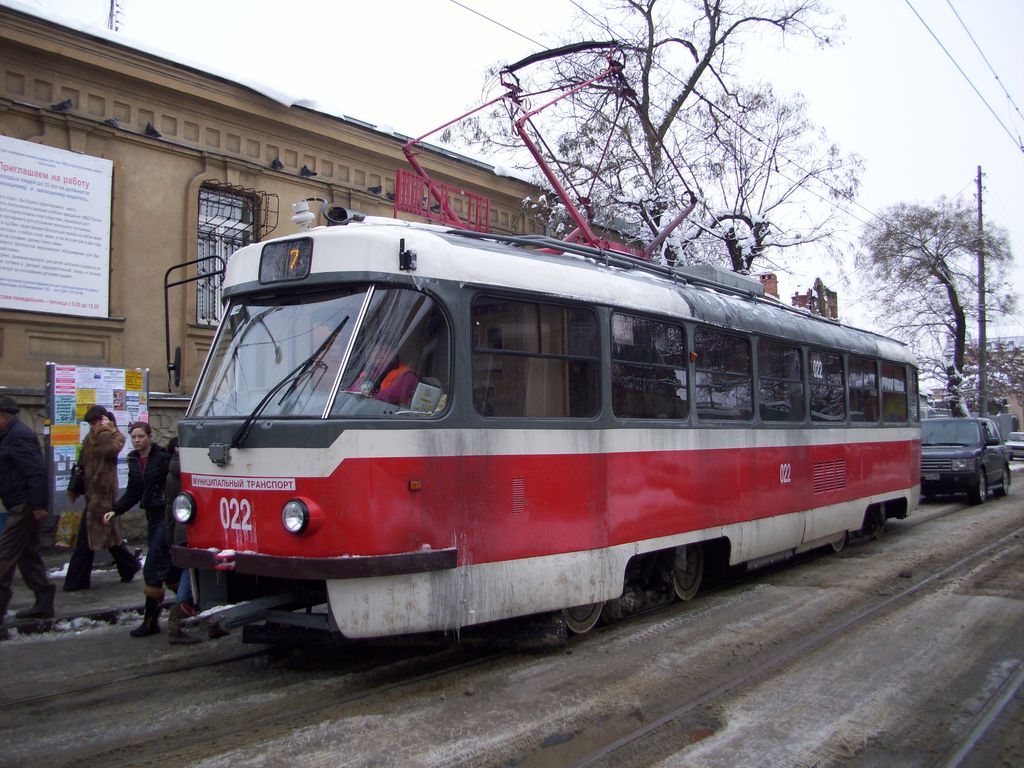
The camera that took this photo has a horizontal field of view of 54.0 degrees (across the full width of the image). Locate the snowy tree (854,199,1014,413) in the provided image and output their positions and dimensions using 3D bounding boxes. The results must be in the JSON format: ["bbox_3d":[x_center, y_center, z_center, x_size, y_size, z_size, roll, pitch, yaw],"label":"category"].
[{"bbox_3d":[16.961,-2.045,39.997,6.172,10.814,6.172,-1,-3,36],"label":"snowy tree"}]

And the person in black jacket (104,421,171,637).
[{"bbox_3d":[-2.948,1.120,7.986,0.480,1.660,0.450,-2,-3,42],"label":"person in black jacket"}]

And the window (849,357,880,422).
[{"bbox_3d":[4.508,0.091,12.881,0.080,0.798,1.202,-4,-5,35],"label":"window"}]

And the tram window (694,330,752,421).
[{"bbox_3d":[1.980,-0.073,9.354,0.080,0.811,1.259,-4,-5,35],"label":"tram window"}]

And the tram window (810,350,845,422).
[{"bbox_3d":[3.667,0.038,11.707,0.080,0.797,1.226,-4,-5,35],"label":"tram window"}]

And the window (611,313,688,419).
[{"bbox_3d":[1.129,-0.121,8.166,0.080,0.804,1.284,-4,-5,35],"label":"window"}]

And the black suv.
[{"bbox_3d":[10.162,1.719,23.310,1.970,1.860,4.920,-1,-3,36],"label":"black suv"}]

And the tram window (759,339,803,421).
[{"bbox_3d":[2.825,-0.019,10.533,0.080,0.809,1.245,-4,-5,35],"label":"tram window"}]

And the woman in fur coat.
[{"bbox_3d":[-3.829,1.053,9.427,0.500,1.660,0.650,-2,-3,40],"label":"woman in fur coat"}]

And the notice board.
[{"bbox_3d":[-4.134,0.552,10.087,0.100,1.454,1.061,-1,-3,36],"label":"notice board"}]

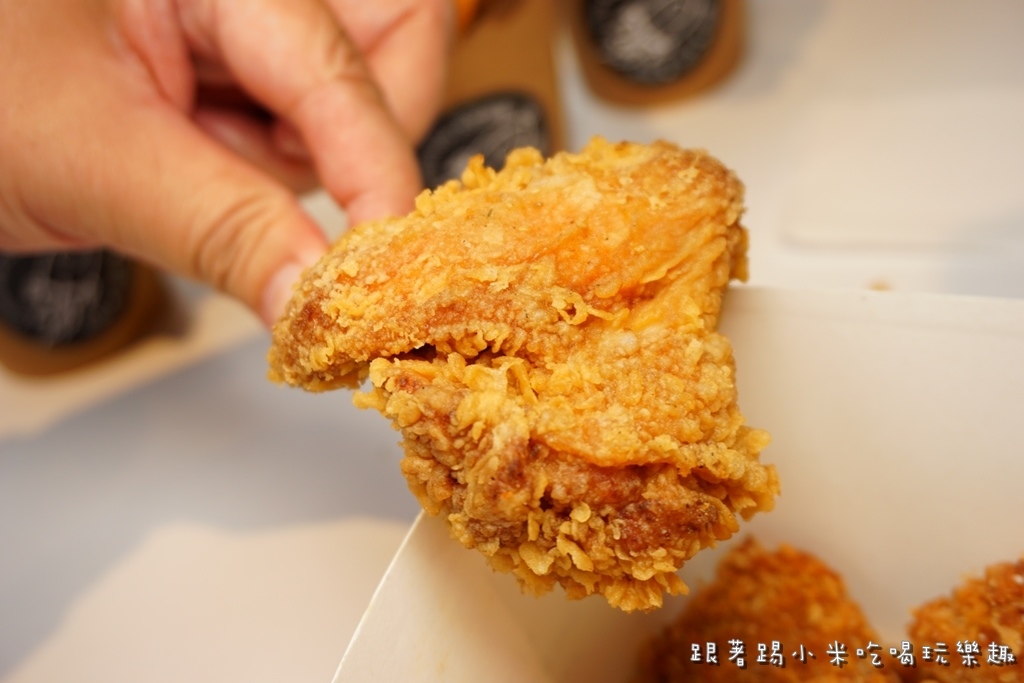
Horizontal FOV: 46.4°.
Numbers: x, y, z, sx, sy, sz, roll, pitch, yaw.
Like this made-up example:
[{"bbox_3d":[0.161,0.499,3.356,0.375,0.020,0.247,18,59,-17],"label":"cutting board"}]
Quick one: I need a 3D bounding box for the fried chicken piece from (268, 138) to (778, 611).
[{"bbox_3d":[0.002,0.006,0.230,0.096,0.090,0.047,0,-5,0],"label":"fried chicken piece"}]

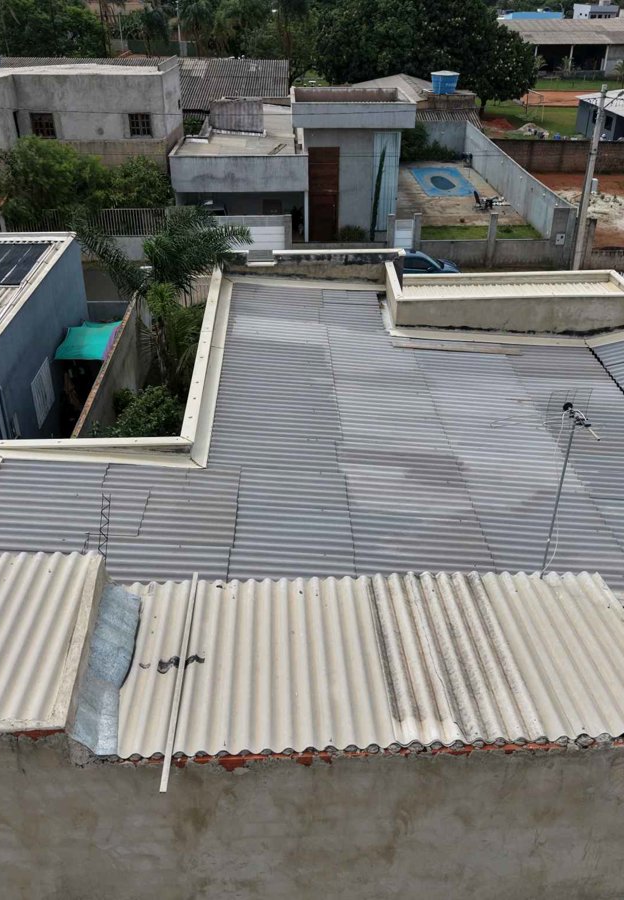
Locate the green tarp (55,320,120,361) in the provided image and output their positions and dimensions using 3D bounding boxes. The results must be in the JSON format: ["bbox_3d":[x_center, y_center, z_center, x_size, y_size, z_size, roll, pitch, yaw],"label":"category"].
[{"bbox_3d":[-6.596,-3.248,24.692,1.500,0.370,2.750,-1,30,-2],"label":"green tarp"}]

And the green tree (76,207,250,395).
[{"bbox_3d":[-3.888,-3.834,22.500,4.400,5.100,4.200,-1,30,-2],"label":"green tree"}]

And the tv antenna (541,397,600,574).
[{"bbox_3d":[2.592,0.552,8.571,0.460,2.230,0.700,-4,31,-8],"label":"tv antenna"}]

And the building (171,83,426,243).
[{"bbox_3d":[-1.086,-14.305,39.696,9.930,5.840,12.200,-1,30,-2],"label":"building"}]

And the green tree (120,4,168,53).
[{"bbox_3d":[-21.909,-53.402,107.858,6.000,7.100,5.600,-1,30,-2],"label":"green tree"}]

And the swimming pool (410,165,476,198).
[{"bbox_3d":[7.522,-14.725,47.332,2.700,1.200,7.300,-1,30,-2],"label":"swimming pool"}]

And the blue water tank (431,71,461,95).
[{"bbox_3d":[8.641,-23.957,54.277,1.880,1.360,1.900,-1,30,-2],"label":"blue water tank"}]

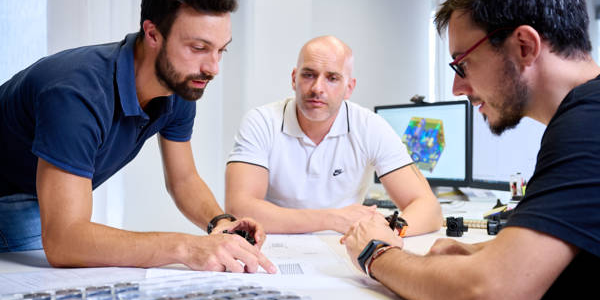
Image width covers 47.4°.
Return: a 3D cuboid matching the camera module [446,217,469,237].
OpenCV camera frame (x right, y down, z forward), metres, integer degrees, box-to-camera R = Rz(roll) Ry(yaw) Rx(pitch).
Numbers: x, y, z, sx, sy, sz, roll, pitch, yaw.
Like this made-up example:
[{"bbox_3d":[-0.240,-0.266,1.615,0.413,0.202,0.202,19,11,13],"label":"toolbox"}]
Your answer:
[{"bbox_3d":[0.387,0.190,1.680,0.042,0.048,0.037,0,0,37],"label":"camera module"}]

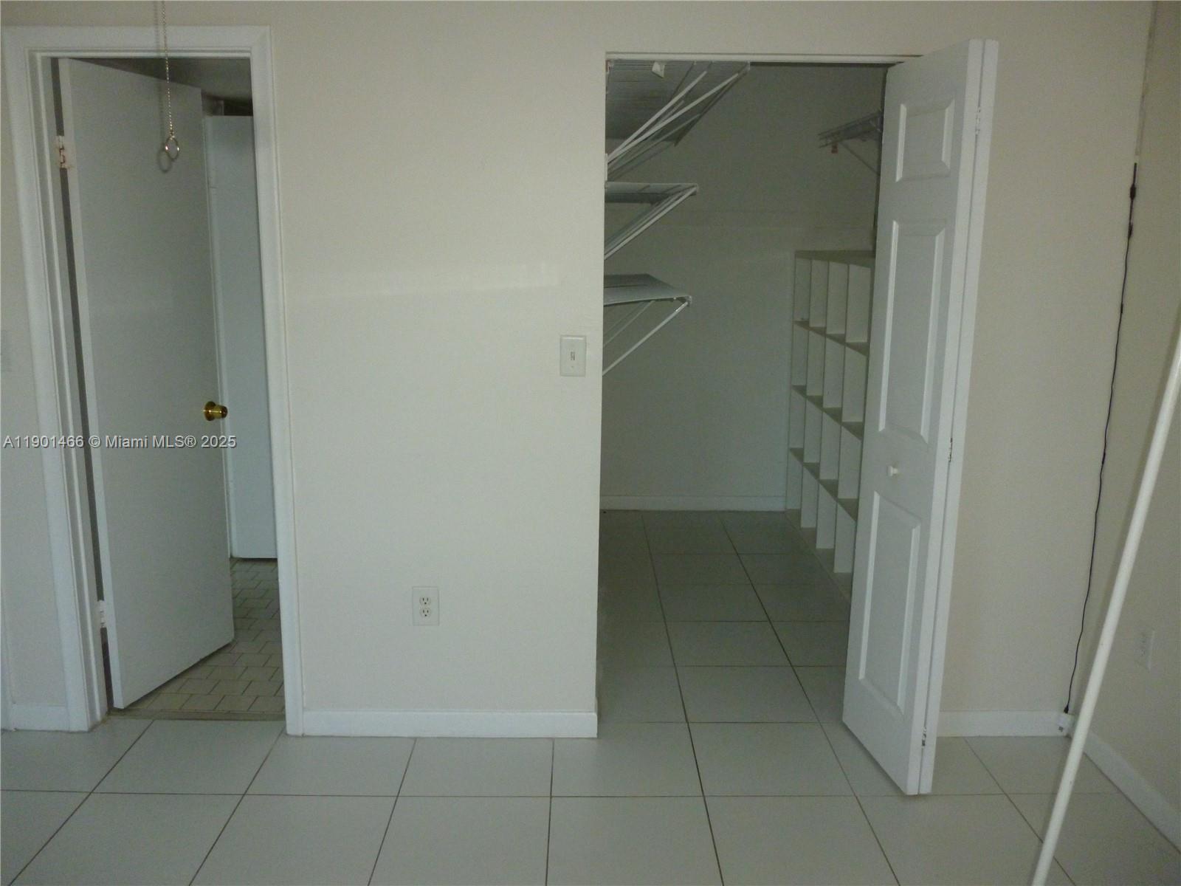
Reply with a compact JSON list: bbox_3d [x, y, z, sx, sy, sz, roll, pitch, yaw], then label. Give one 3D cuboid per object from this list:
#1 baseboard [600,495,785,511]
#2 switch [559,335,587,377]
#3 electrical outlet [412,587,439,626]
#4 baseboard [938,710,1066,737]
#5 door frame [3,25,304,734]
[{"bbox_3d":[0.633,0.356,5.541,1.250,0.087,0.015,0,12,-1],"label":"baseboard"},{"bbox_3d":[-0.050,-0.251,2.765,0.074,0.118,0.012,0,12,-1],"label":"switch"},{"bbox_3d":[-0.502,0.498,2.917,0.077,0.123,0.010,0,12,-1],"label":"electrical outlet"},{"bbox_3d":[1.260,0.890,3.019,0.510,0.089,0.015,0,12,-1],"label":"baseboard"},{"bbox_3d":[-1.244,-0.116,2.844,0.725,2.077,0.140,0,12,-1],"label":"door frame"}]

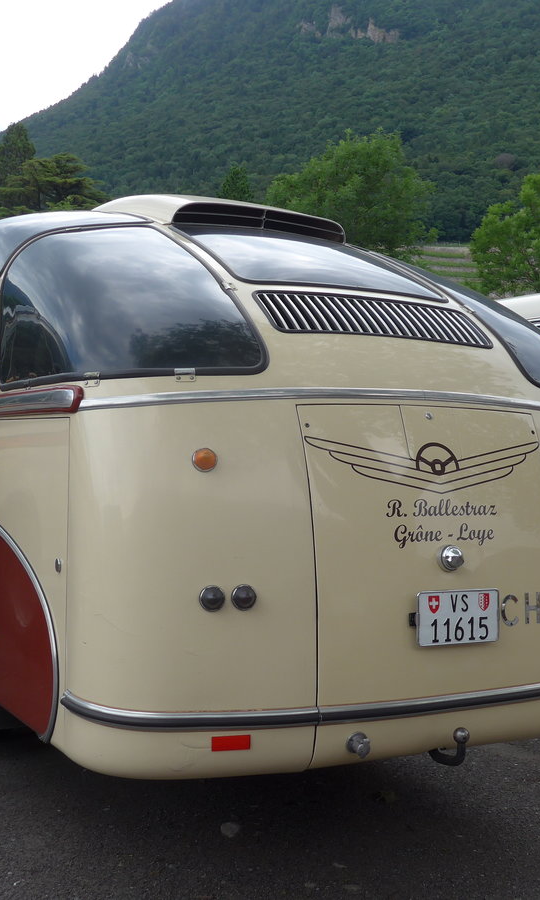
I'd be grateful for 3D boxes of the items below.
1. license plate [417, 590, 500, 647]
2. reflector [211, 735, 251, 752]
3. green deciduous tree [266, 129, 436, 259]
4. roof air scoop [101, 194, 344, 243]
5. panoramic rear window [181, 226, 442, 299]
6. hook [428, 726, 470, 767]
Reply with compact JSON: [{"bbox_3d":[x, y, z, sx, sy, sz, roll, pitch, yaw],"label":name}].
[{"bbox_3d":[0.585,0.521,3.120,0.310,0.165,0.020,0,1,-25],"label":"license plate"},{"bbox_3d":[-0.111,0.841,2.880,0.112,0.043,0.010,1,1,-12],"label":"reflector"},{"bbox_3d":[2.734,-4.680,32.951,5.600,11.740,5.400,1,1,5],"label":"green deciduous tree"},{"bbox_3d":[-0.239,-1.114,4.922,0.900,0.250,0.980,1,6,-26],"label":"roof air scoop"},{"bbox_3d":[0.130,-0.765,4.034,0.860,0.120,0.840,0,25,-25],"label":"panoramic rear window"},{"bbox_3d":[0.547,0.912,3.125,0.060,0.145,0.220,0,1,-25],"label":"hook"}]

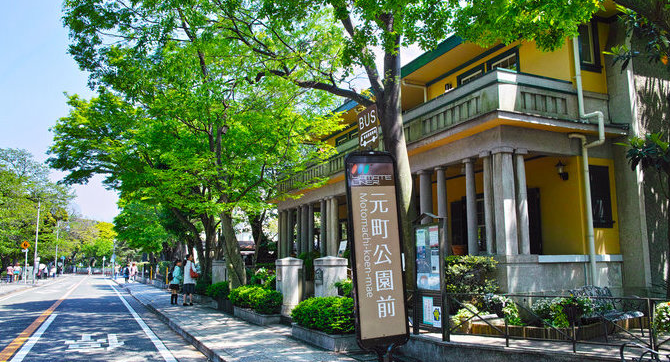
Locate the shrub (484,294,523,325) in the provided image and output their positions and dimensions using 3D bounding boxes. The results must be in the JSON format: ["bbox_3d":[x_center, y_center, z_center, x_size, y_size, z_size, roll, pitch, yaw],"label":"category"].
[{"bbox_3d":[2.357,1.800,7.262,0.480,0.410,0.420,-6,-10,34],"label":"shrub"}]

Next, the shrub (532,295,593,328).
[{"bbox_3d":[2.915,1.692,6.722,0.700,0.390,0.420,-6,-10,34],"label":"shrub"}]

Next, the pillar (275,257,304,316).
[{"bbox_3d":[-1.164,2.697,13.447,0.560,1.520,0.560,3,-9,-24],"label":"pillar"}]

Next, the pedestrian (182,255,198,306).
[{"bbox_3d":[-4.541,3.133,16.415,0.420,1.640,0.500,6,-11,-35],"label":"pedestrian"}]

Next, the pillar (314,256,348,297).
[{"bbox_3d":[-0.071,2.298,10.878,0.560,1.520,0.560,3,-9,-24],"label":"pillar"}]

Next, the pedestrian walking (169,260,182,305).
[{"bbox_3d":[-5.061,3.214,16.605,0.420,1.430,0.460,2,-9,-15],"label":"pedestrian walking"}]

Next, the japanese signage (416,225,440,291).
[{"bbox_3d":[1.443,1.189,8.063,0.080,0.980,0.550,3,-9,-24],"label":"japanese signage"}]

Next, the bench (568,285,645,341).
[{"bbox_3d":[4.198,2.008,7.998,1.080,0.750,0.560,3,-9,-24],"label":"bench"}]

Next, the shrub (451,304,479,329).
[{"bbox_3d":[2.183,2.285,8.806,0.440,0.390,0.440,-4,-9,24],"label":"shrub"}]

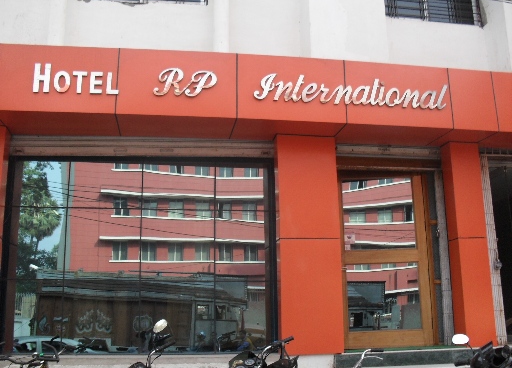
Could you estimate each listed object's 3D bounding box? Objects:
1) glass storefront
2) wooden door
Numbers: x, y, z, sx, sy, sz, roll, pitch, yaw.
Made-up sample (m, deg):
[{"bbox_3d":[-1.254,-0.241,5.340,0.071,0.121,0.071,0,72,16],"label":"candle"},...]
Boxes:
[{"bbox_3d":[-1.191,0.767,6.110,2.763,2.031,0.120,1,-12,-10],"label":"glass storefront"},{"bbox_3d":[1.533,0.882,6.657,1.163,2.035,0.100,1,-12,-10],"label":"wooden door"}]

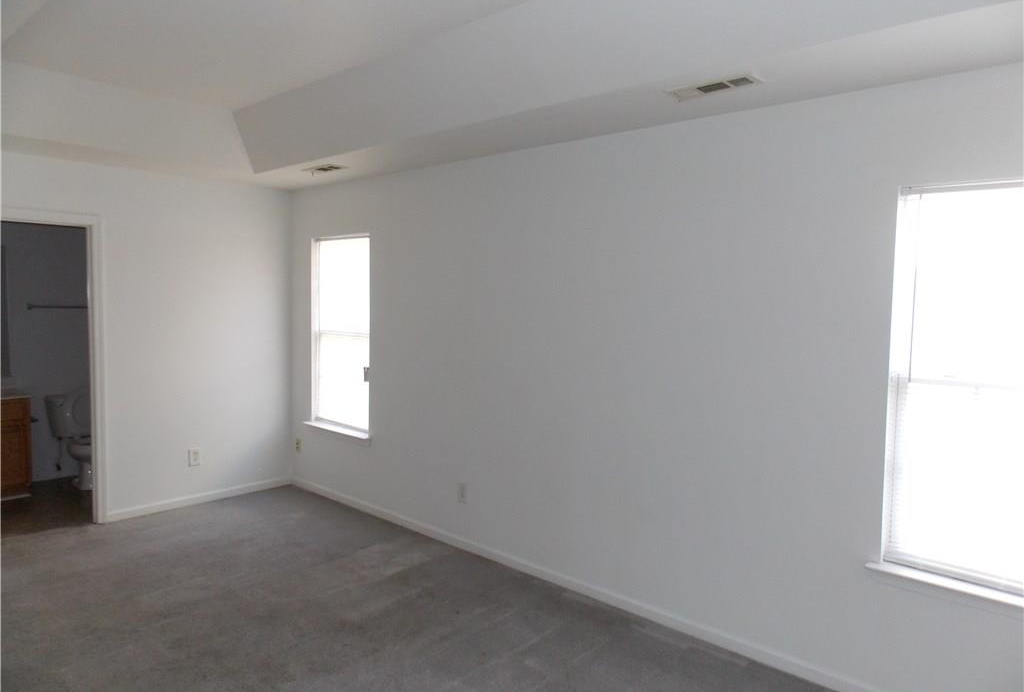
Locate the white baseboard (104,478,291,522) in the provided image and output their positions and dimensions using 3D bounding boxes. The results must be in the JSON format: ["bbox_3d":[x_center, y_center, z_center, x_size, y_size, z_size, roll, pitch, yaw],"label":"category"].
[{"bbox_3d":[-2.323,1.161,5.200,0.020,0.080,1.388,5,5,42],"label":"white baseboard"}]

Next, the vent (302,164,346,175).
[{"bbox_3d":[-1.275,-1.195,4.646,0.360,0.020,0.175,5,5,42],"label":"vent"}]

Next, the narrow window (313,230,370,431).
[{"bbox_3d":[-1.273,-0.090,5.170,0.766,1.461,0.090,5,5,42],"label":"narrow window"}]

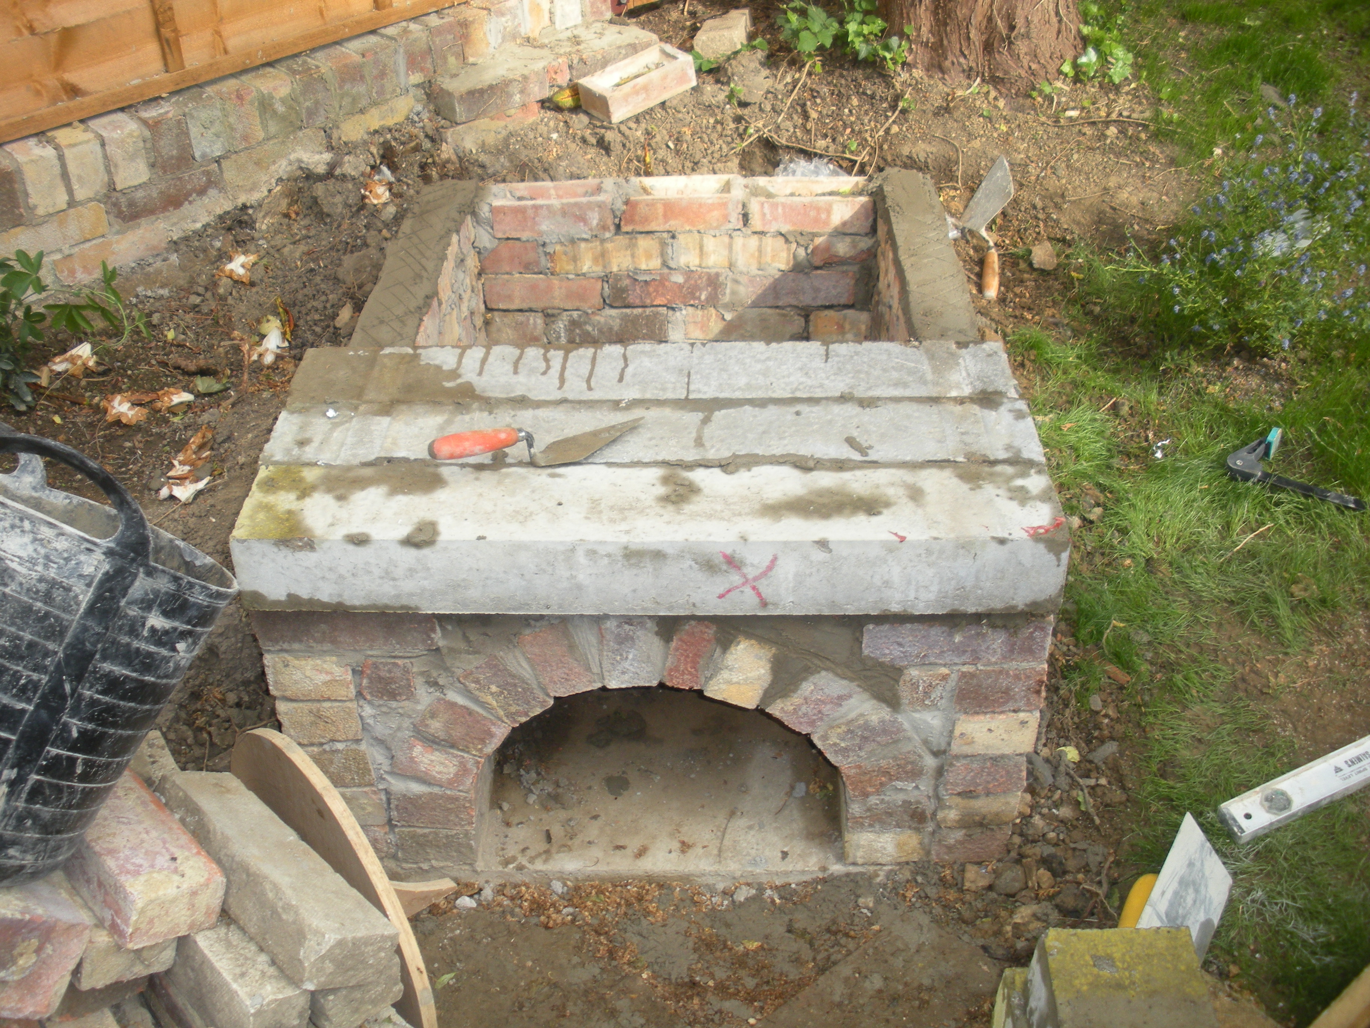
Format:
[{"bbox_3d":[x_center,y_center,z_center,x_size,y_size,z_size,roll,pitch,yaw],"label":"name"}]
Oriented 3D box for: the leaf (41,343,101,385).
[{"bbox_3d":[-0.996,-0.242,2.310,0.080,0.038,0.072,0,36,0],"label":"leaf"}]

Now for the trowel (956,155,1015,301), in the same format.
[{"bbox_3d":[0.539,-0.510,2.502,0.110,0.065,0.420,1,40,16],"label":"trowel"}]

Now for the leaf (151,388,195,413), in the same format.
[{"bbox_3d":[-0.816,-0.180,2.269,0.062,0.023,0.045,0,37,2],"label":"leaf"}]

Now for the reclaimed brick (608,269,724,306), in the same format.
[{"bbox_3d":[-0.035,-0.452,2.703,0.215,0.067,0.105,0,39,1],"label":"reclaimed brick"}]

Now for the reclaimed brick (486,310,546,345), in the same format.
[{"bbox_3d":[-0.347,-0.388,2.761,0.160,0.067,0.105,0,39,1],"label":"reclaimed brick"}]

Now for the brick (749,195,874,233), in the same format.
[{"bbox_3d":[0.221,-0.549,2.521,0.213,0.067,0.100,0,36,0],"label":"brick"}]

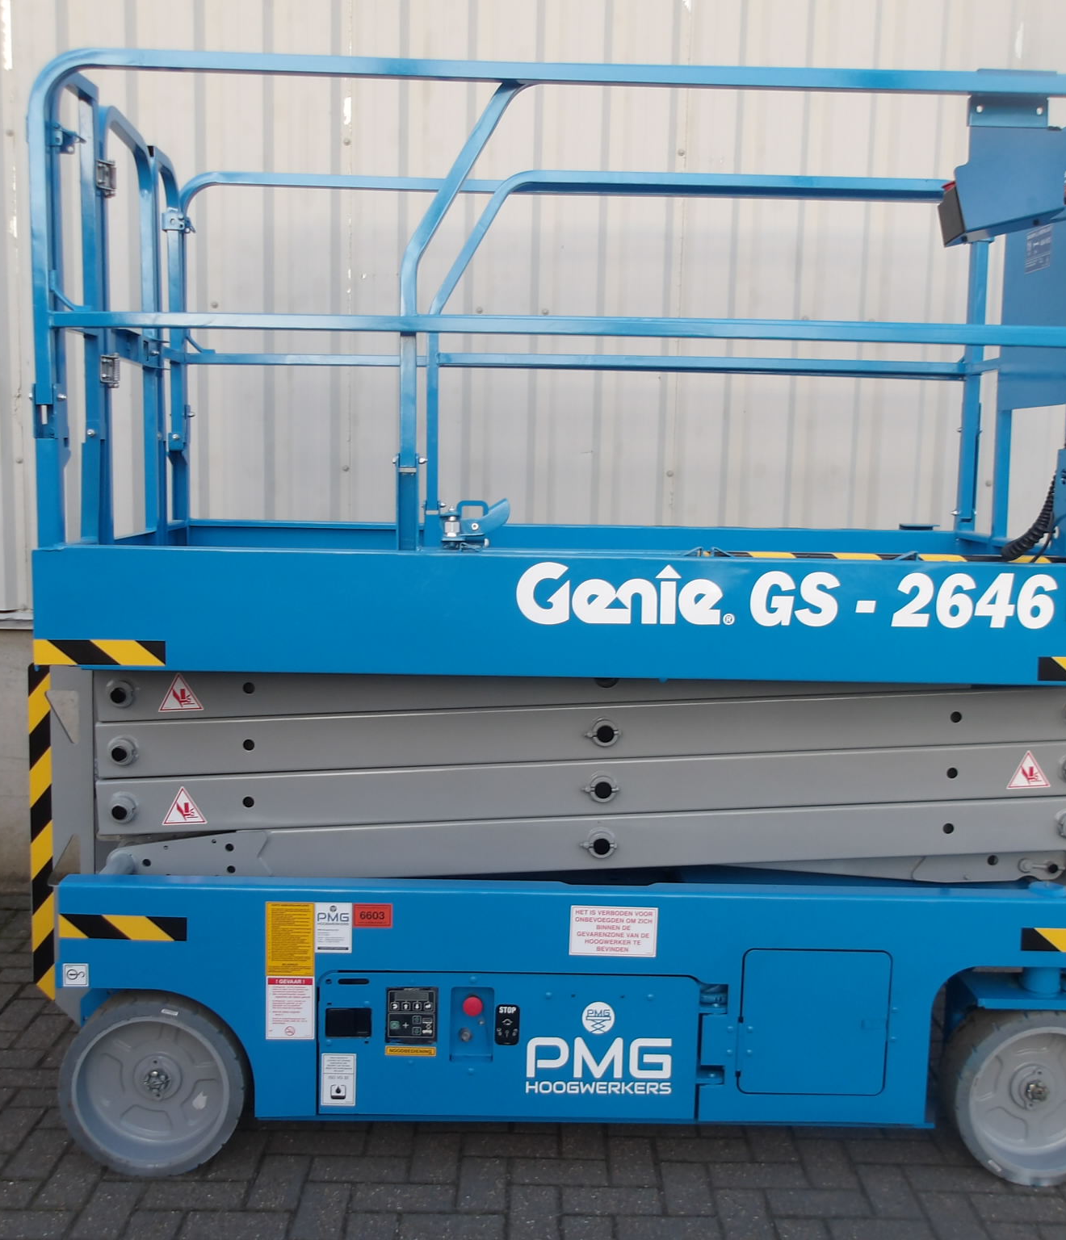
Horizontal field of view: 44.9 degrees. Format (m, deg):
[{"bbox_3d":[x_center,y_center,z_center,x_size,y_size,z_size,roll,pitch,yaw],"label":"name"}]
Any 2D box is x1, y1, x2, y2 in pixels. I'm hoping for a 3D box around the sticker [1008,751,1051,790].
[{"bbox_3d":[1.050,0.319,2.726,0.095,0.084,0.004,1,8,-1],"label":"sticker"}]

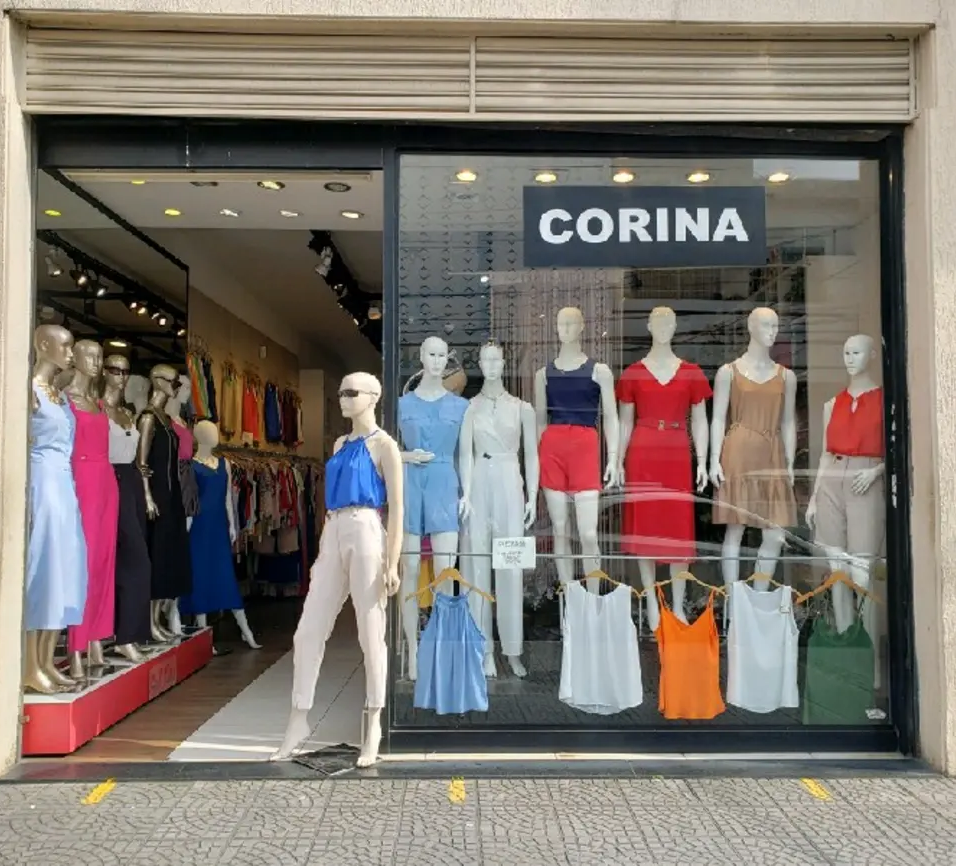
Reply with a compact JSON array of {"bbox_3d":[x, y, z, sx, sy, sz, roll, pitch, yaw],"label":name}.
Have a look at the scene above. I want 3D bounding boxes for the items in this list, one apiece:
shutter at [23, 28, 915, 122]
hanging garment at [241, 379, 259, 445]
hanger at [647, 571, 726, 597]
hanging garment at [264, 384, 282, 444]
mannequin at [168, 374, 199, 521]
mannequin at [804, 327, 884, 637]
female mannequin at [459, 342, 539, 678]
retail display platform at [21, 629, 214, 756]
[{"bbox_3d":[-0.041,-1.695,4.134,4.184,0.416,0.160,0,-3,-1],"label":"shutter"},{"bbox_3d":[-2.180,-0.206,8.325,0.120,0.634,0.380,0,-3,4],"label":"hanging garment"},{"bbox_3d":[1.011,0.736,4.223,0.410,0.145,0.035,0,-2,-1],"label":"hanger"},{"bbox_3d":[-2.109,-0.210,8.896,0.140,0.610,0.420,0,-2,1],"label":"hanging garment"},{"bbox_3d":[-2.071,0.489,6.033,0.360,1.800,0.440,-2,-4,38],"label":"mannequin"},{"bbox_3d":[1.905,0.397,4.446,0.460,1.815,0.380,-2,-3,28],"label":"mannequin"},{"bbox_3d":[0.118,0.397,4.716,0.430,1.790,0.310,0,-3,-4],"label":"female mannequin"},{"bbox_3d":[-2.170,1.466,5.193,0.475,0.240,2.100,0,-3,0],"label":"retail display platform"}]

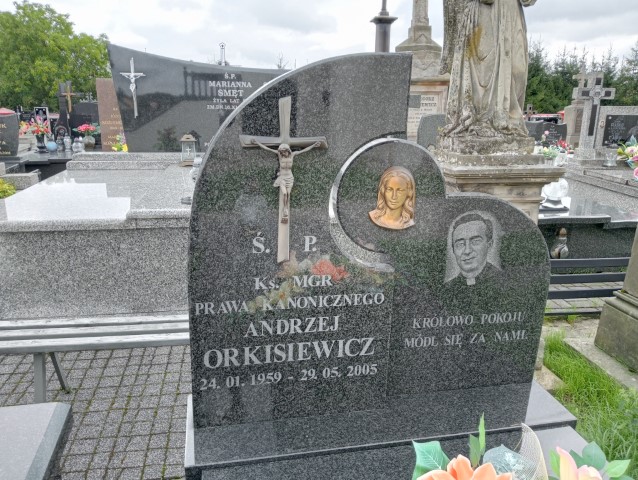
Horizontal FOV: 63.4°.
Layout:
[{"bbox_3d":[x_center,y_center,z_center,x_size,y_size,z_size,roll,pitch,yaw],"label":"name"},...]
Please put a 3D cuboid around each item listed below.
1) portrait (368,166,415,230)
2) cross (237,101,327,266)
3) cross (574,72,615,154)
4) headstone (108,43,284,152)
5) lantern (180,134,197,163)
[{"bbox_3d":[0.194,-0.106,1.337,0.131,0.166,0.040,-2,17,-12],"label":"portrait"},{"bbox_3d":[-0.081,-0.132,1.199,0.200,0.384,0.050,-2,17,-12],"label":"cross"},{"bbox_3d":[3.284,-1.512,6.287,0.480,0.988,0.170,-1,16,-9],"label":"cross"},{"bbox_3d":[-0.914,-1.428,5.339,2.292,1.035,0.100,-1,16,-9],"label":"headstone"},{"bbox_3d":[-1.294,-0.896,5.166,0.146,0.302,0.150,-1,16,-9],"label":"lantern"}]

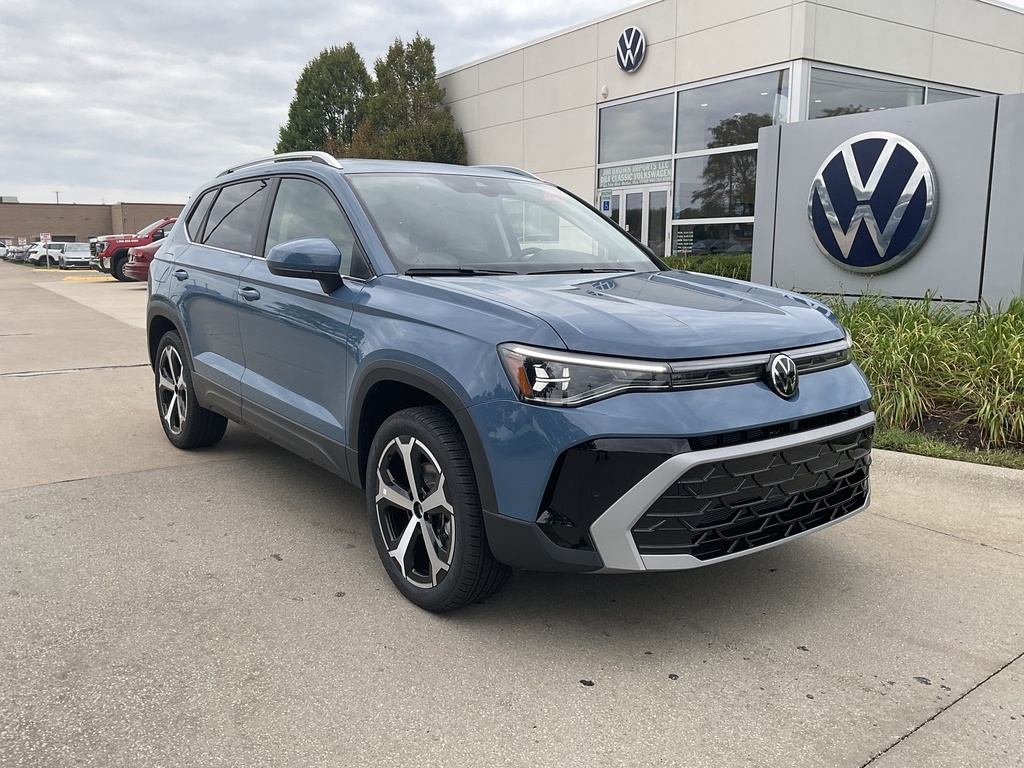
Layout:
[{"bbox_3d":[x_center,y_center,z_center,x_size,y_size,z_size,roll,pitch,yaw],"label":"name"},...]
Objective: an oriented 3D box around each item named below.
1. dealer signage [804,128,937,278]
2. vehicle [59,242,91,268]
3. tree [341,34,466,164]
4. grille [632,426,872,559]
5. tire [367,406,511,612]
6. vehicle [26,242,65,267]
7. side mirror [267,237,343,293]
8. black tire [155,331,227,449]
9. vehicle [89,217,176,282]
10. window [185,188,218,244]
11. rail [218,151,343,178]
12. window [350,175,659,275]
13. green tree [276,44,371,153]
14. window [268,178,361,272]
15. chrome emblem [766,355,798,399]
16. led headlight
[{"bbox_3d":[3.493,-1.746,8.300,0.100,1.360,1.360,-6,11,-35],"label":"dealer signage"},{"bbox_3d":[-24.255,-7.168,48.000,1.800,1.470,4.500,-6,11,-32],"label":"vehicle"},{"bbox_3d":[-3.133,-6.595,25.063,3.600,6.860,3.500,-1,10,-7],"label":"tree"},{"bbox_3d":[0.852,0.344,2.816,1.240,0.320,0.150,-6,12,-37],"label":"grille"},{"bbox_3d":[-0.251,0.419,2.971,0.225,0.685,0.685,-7,13,-37],"label":"tire"},{"bbox_3d":[-30.580,-8.963,58.968,4.600,1.660,1.860,-7,12,-37],"label":"vehicle"},{"bbox_3d":[-0.790,-0.457,3.268,0.240,0.190,0.155,-7,13,-37],"label":"side mirror"},{"bbox_3d":[-1.899,0.028,5.080,0.225,0.680,0.680,-6,12,-37],"label":"black tire"},{"bbox_3d":[-10.985,-4.643,29.566,6.300,2.030,2.060,-7,12,-39],"label":"vehicle"},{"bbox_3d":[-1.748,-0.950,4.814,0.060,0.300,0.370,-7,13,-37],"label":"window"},{"bbox_3d":[-1.240,-1.109,4.392,0.070,0.095,1.670,-6,12,-37],"label":"rail"},{"bbox_3d":[0.016,-0.694,3.756,1.430,0.130,0.900,-6,42,-37],"label":"window"},{"bbox_3d":[-6.417,-7.956,30.000,4.200,7.900,4.200,0,9,0],"label":"green tree"},{"bbox_3d":[-0.844,-0.685,3.632,0.060,0.420,0.970,15,-1,-39],"label":"window"},{"bbox_3d":[0.862,-0.029,2.746,0.140,0.145,0.030,-7,13,-37],"label":"chrome emblem"},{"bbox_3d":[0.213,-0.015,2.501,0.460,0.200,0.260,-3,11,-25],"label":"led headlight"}]

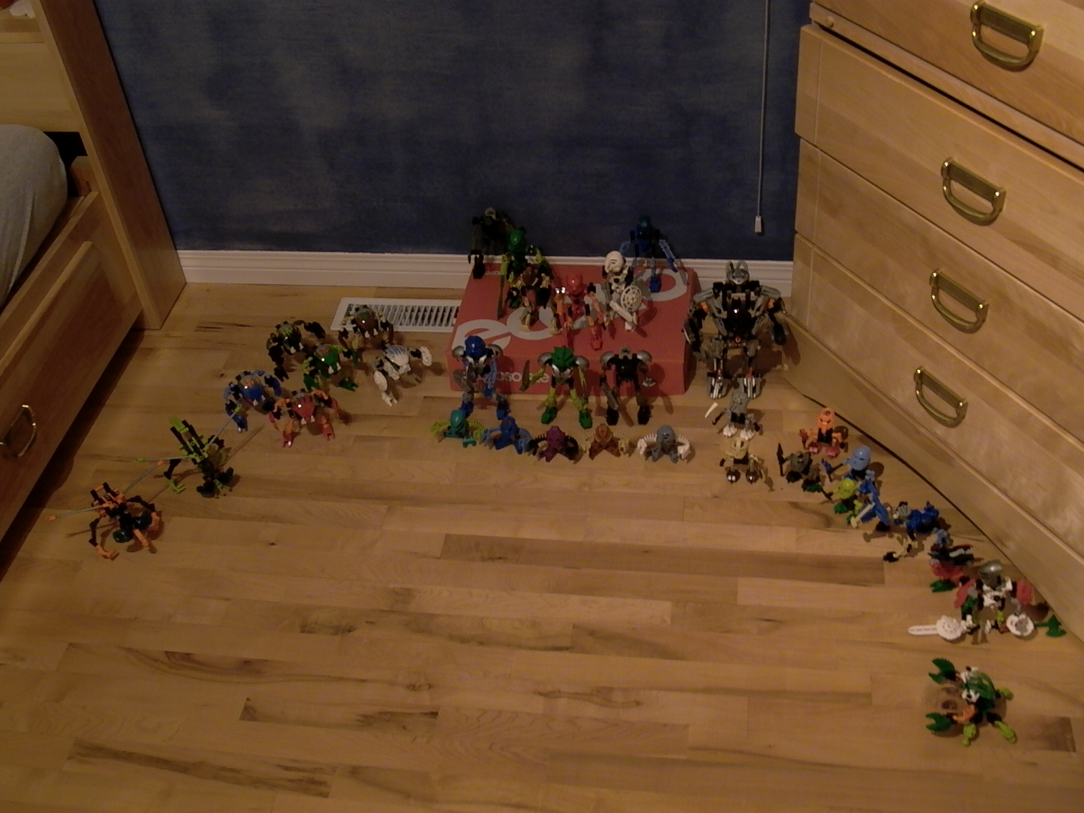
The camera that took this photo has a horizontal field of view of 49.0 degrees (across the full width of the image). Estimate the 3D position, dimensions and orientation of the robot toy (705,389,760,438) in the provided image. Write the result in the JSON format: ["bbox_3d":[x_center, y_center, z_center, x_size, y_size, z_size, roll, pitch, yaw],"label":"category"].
[{"bbox_3d":[0.374,0.009,2.302,0.084,0.095,0.061,8,43,15],"label":"robot toy"}]

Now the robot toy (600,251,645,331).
[{"bbox_3d":[0.156,-0.222,2.281,0.085,0.165,0.080,8,43,16],"label":"robot toy"}]

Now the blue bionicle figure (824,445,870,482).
[{"bbox_3d":[0.539,0.102,2.054,0.083,0.084,0.083,-28,46,-23],"label":"blue bionicle figure"}]

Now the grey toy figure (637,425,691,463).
[{"bbox_3d":[0.222,0.067,2.144,0.095,0.066,0.056,2,42,9],"label":"grey toy figure"}]

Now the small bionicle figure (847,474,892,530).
[{"bbox_3d":[0.544,0.169,1.982,0.080,0.078,0.060,-31,47,-25],"label":"small bionicle figure"}]

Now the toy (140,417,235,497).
[{"bbox_3d":[-0.637,0.095,2.204,0.150,0.090,0.145,-32,47,-27],"label":"toy"}]

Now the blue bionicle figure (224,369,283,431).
[{"bbox_3d":[-0.608,-0.038,2.469,0.111,0.093,0.096,-29,46,-24],"label":"blue bionicle figure"}]

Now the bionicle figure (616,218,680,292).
[{"bbox_3d":[0.210,-0.311,2.357,0.124,0.168,0.075,3,42,10],"label":"bionicle figure"}]

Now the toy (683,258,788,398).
[{"bbox_3d":[0.354,-0.145,2.210,0.185,0.285,0.110,0,41,7],"label":"toy"}]

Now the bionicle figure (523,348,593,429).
[{"bbox_3d":[0.031,-0.041,2.223,0.130,0.163,0.075,5,42,13],"label":"bionicle figure"}]

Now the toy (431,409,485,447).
[{"bbox_3d":[-0.156,0.039,2.231,0.095,0.063,0.055,2,41,10],"label":"toy"}]

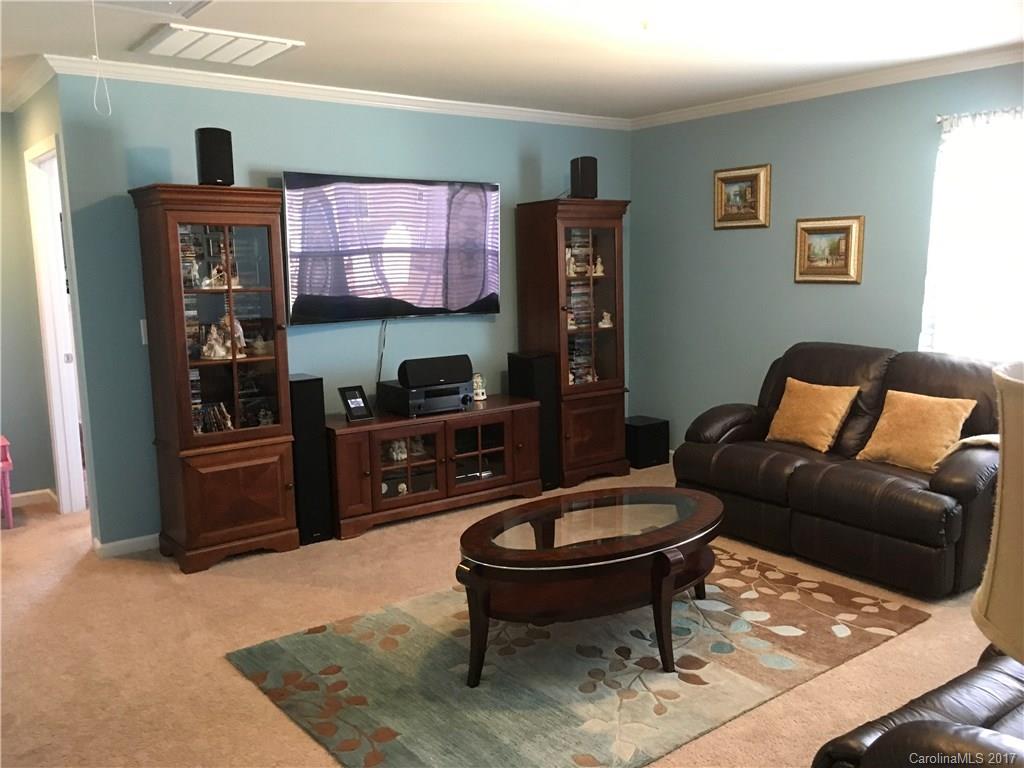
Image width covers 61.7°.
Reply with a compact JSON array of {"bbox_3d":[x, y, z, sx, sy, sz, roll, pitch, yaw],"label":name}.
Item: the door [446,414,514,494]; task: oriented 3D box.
[{"bbox_3d":[-0.189,0.416,5.115,0.477,0.450,0.022,-7,10,-37],"label":"door"}]

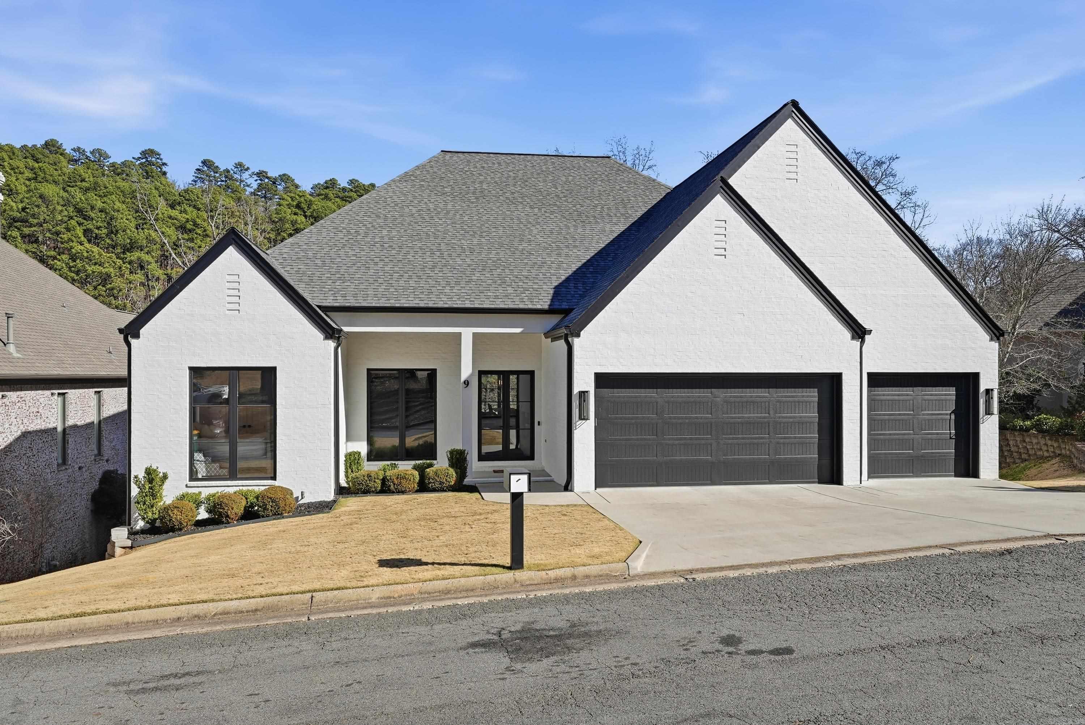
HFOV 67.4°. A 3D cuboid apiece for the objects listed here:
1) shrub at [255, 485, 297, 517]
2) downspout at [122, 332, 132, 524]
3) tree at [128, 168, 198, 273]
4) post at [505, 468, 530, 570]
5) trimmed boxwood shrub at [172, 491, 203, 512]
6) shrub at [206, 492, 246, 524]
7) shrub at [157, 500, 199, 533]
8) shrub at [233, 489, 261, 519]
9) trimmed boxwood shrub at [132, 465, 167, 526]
[{"bbox_3d":[-5.355,2.788,16.380,0.790,0.630,0.760,0,0,-8],"label":"shrub"},{"bbox_3d":[-8.673,1.389,17.000,0.180,4.050,0.110,0,0,-8],"label":"downspout"},{"bbox_3d":[-31.115,-10.407,68.000,7.500,12.500,6.500,0,0,-8],"label":"tree"},{"bbox_3d":[-0.330,2.050,10.650,0.270,1.280,0.500,0,0,-11],"label":"post"},{"bbox_3d":[-7.285,2.921,16.700,0.640,0.600,0.600,0,0,-8],"label":"trimmed boxwood shrub"},{"bbox_3d":[-6.285,2.893,16.250,0.740,0.640,0.720,0,0,-8],"label":"shrub"},{"bbox_3d":[-7.213,3.040,16.130,0.750,0.640,0.730,0,0,-8],"label":"shrub"},{"bbox_3d":[-6.096,2.921,16.850,0.650,0.620,0.620,0,0,-8],"label":"shrub"},{"bbox_3d":[-8.002,2.705,16.600,0.700,1.230,0.660,0,0,-8],"label":"trimmed boxwood shrub"}]

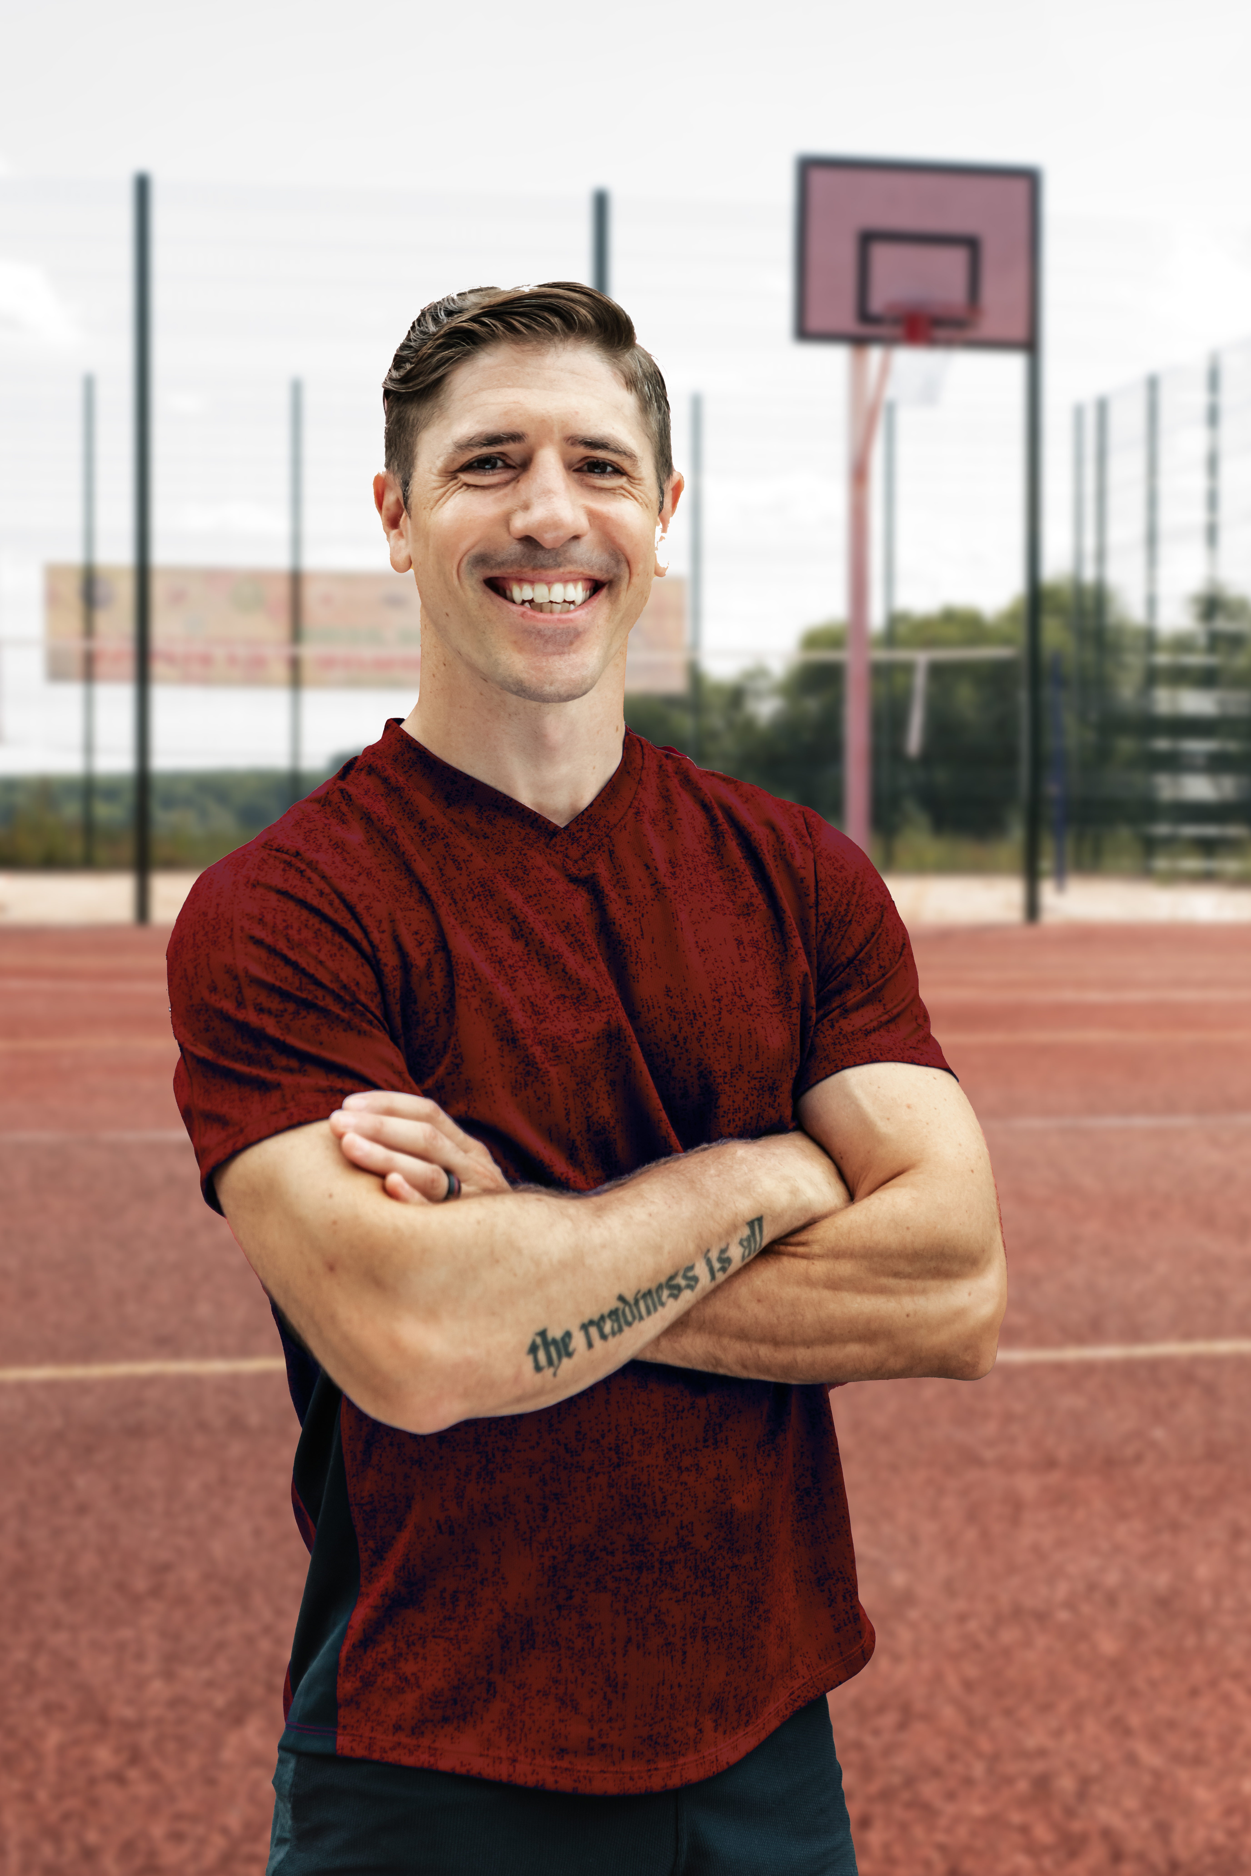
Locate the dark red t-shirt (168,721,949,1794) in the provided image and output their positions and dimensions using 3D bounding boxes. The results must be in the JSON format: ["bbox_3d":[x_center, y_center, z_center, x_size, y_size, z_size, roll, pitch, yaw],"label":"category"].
[{"bbox_3d":[-0.041,0.194,2.220,0.490,0.645,0.290,-1,3,-20],"label":"dark red t-shirt"}]

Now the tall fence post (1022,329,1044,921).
[{"bbox_3d":[2.324,-2.144,20.800,0.085,4.100,0.085,0,3,-10],"label":"tall fence post"}]

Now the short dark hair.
[{"bbox_3d":[-0.059,-0.317,2.200,0.175,0.165,0.200,0,3,-10],"label":"short dark hair"}]

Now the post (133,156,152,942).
[{"bbox_3d":[-2.632,-2.123,19.900,0.085,4.100,0.085,0,3,-10],"label":"post"}]

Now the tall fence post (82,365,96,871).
[{"bbox_3d":[-4.443,-2.633,30.200,0.085,4.100,0.085,0,3,-10],"label":"tall fence post"}]

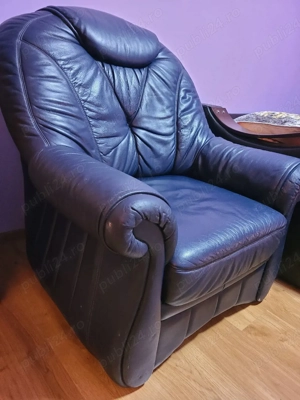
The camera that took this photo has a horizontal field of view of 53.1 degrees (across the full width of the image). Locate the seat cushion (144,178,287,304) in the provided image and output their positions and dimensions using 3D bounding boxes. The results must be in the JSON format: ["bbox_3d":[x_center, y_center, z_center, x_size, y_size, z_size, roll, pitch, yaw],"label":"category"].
[{"bbox_3d":[0.095,0.091,1.151,0.603,0.170,0.595,-12,28,-38],"label":"seat cushion"}]

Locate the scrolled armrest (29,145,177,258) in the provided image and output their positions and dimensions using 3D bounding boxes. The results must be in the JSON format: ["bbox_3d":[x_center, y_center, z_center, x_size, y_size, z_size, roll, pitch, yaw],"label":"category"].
[{"bbox_3d":[-0.180,-0.040,0.841,0.209,0.166,0.571,-12,28,-38],"label":"scrolled armrest"}]

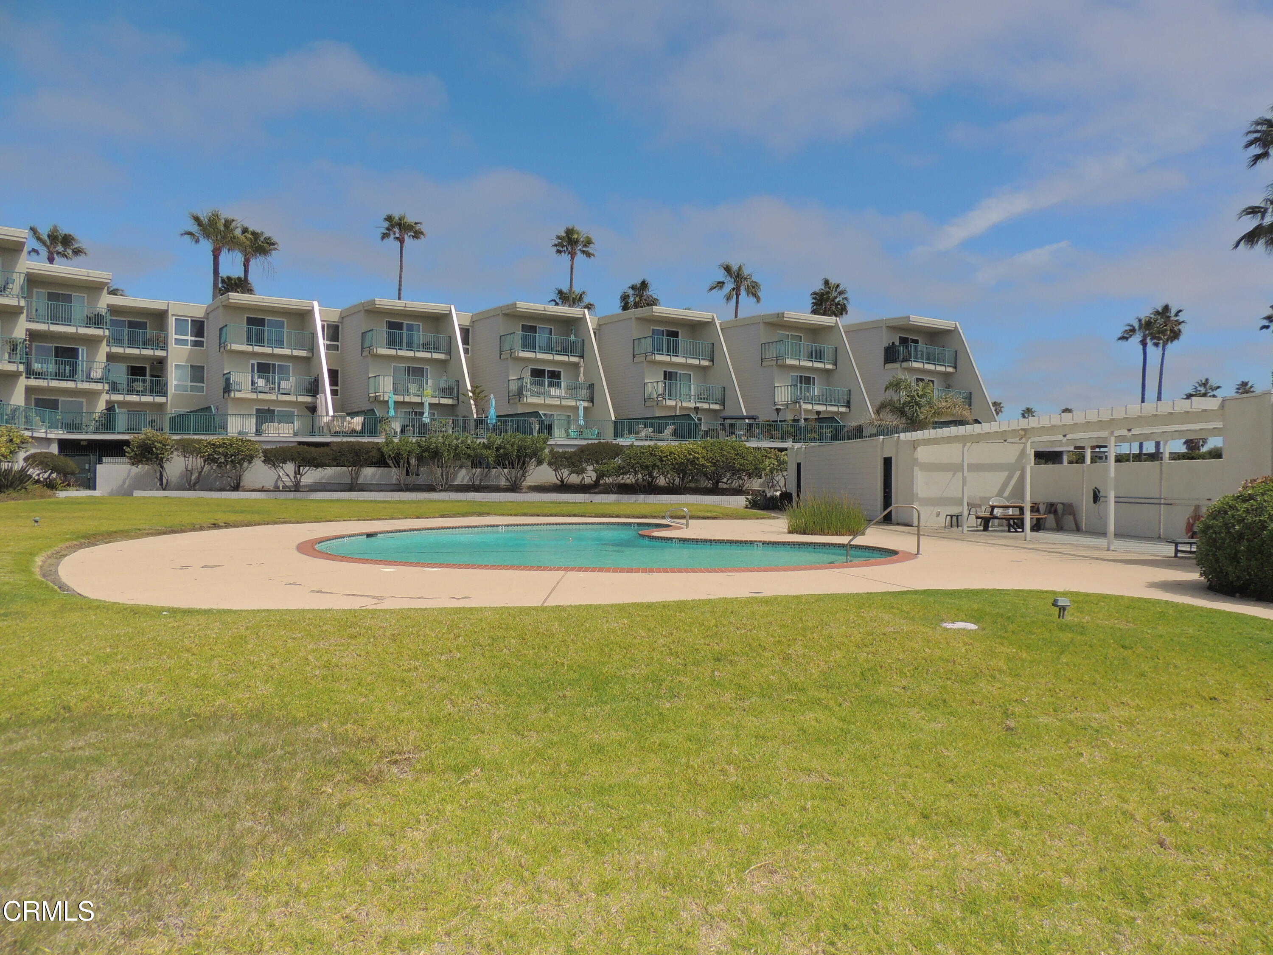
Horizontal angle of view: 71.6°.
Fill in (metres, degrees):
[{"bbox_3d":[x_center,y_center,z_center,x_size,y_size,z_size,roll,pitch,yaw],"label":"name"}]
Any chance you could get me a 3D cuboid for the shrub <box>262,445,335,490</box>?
[{"bbox_3d":[-17.220,-0.480,44.817,3.585,2.424,2.900,1,0,-7],"label":"shrub"}]

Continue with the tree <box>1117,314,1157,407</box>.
[{"bbox_3d":[42.604,-5.811,74.978,3.634,16.012,3.634,1,0,0],"label":"tree"}]

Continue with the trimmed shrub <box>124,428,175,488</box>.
[{"bbox_3d":[-24.178,-0.938,43.836,2.470,3.013,2.346,1,0,-7],"label":"trimmed shrub"}]

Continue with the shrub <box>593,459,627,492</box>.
[{"bbox_3d":[-1.386,-0.105,46.404,1.778,1.725,1.689,1,0,-7],"label":"shrub"}]

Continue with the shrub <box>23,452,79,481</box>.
[{"bbox_3d":[-29.201,-0.483,44.000,2.727,1.661,2.300,1,0,0],"label":"shrub"}]

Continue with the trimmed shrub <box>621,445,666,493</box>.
[{"bbox_3d":[0.369,-0.475,46.827,2.374,2.480,2.256,1,0,-7],"label":"trimmed shrub"}]

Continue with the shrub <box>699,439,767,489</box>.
[{"bbox_3d":[4.864,-0.688,45.200,3.565,2.546,3.000,1,0,0],"label":"shrub"}]

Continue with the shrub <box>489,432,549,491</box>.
[{"bbox_3d":[-6.144,-0.833,46.208,3.176,3.072,2.900,1,0,-7],"label":"shrub"}]

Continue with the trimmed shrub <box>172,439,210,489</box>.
[{"bbox_3d":[-22.405,-0.702,44.485,1.947,2.657,1.850,1,0,-7],"label":"trimmed shrub"}]

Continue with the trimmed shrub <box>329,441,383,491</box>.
[{"bbox_3d":[-14.324,-0.583,45.000,2.738,2.535,2.500,1,0,0],"label":"trimmed shrub"}]

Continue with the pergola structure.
[{"bbox_3d":[10.880,0.095,21.100,4.450,2.820,11.850,1,0,-7],"label":"pergola structure"}]

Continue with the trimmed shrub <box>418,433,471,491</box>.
[{"bbox_3d":[-9.970,-0.799,45.728,2.782,2.988,2.643,1,0,-7],"label":"trimmed shrub"}]

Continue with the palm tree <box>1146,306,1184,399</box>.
[{"bbox_3d":[45.008,-6.265,74.976,3.211,16.963,3.211,1,0,0],"label":"palm tree"}]

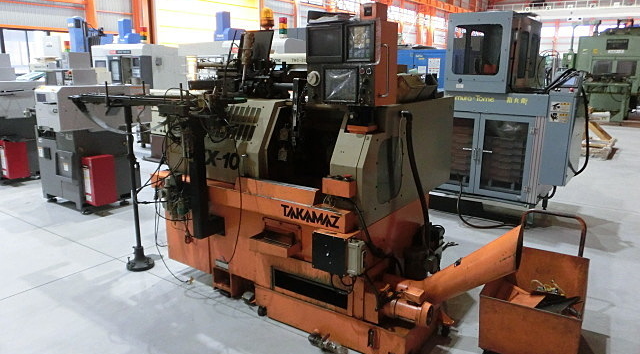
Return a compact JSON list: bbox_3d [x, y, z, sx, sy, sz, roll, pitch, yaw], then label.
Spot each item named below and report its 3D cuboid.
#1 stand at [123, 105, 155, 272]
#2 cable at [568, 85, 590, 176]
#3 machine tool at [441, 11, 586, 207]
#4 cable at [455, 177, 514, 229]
[{"bbox_3d":[-1.405,0.078,3.510,0.224,1.260,0.224,8,14,34],"label":"stand"},{"bbox_3d":[2.522,-0.420,4.432,0.140,0.896,0.224,9,14,36],"label":"cable"},{"bbox_3d":[2.145,-0.650,5.107,1.344,2.128,1.092,9,14,36],"label":"machine tool"},{"bbox_3d":[1.678,0.282,4.779,0.602,0.420,0.266,9,14,36],"label":"cable"}]

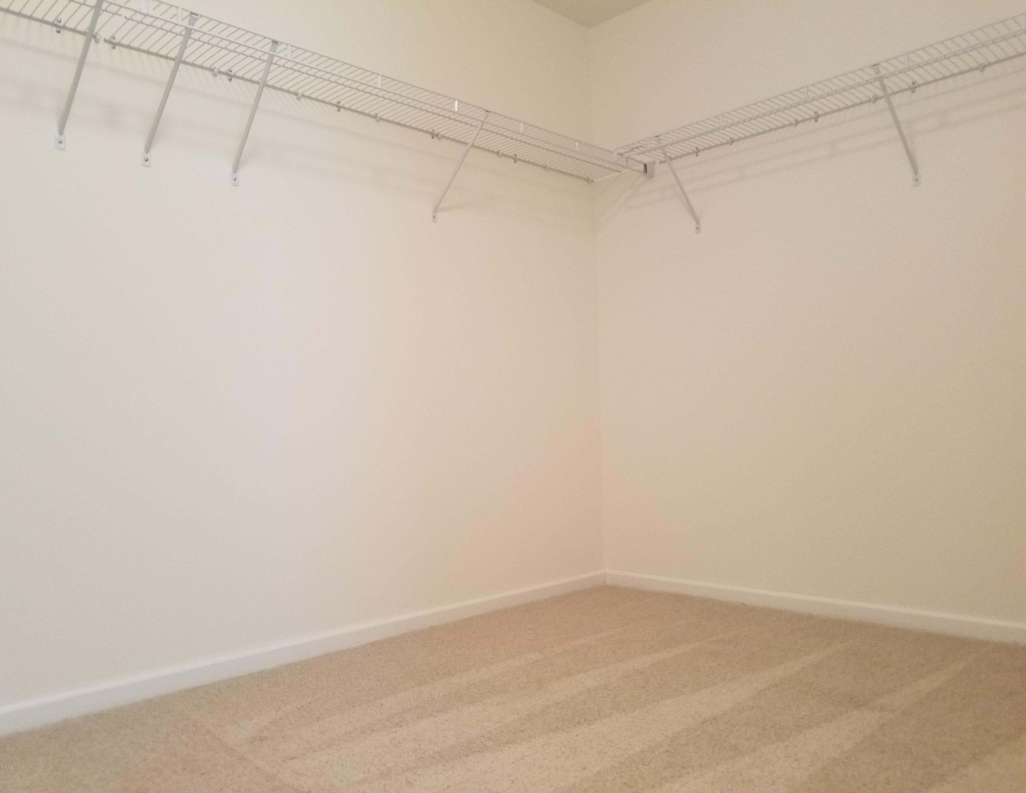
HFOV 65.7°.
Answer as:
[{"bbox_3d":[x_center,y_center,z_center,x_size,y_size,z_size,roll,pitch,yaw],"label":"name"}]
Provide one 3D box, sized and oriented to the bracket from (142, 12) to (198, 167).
[{"bbox_3d":[-0.926,-0.822,2.144,0.300,0.337,0.032,-3,-2,44],"label":"bracket"}]

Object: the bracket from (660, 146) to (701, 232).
[{"bbox_3d":[0.655,-0.825,3.126,0.285,0.326,0.032,0,-2,-44],"label":"bracket"}]

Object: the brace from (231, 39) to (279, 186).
[{"bbox_3d":[-0.751,-0.819,2.312,0.300,0.344,0.032,-3,-2,44],"label":"brace"}]

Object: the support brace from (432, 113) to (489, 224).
[{"bbox_3d":[-0.188,-0.821,2.853,0.300,0.340,0.032,-3,-2,44],"label":"support brace"}]

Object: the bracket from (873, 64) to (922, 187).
[{"bbox_3d":[1.235,-0.868,2.554,0.300,0.335,0.032,0,-2,-44],"label":"bracket"}]

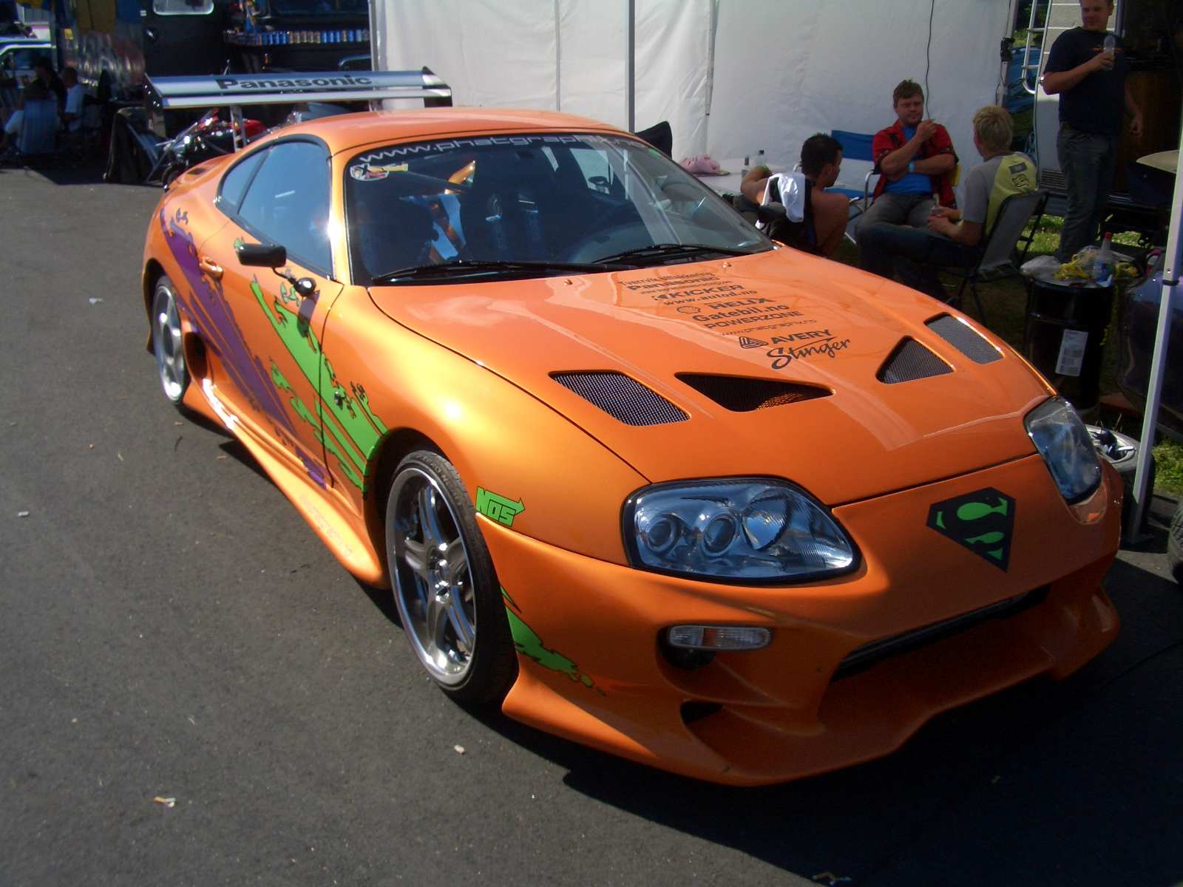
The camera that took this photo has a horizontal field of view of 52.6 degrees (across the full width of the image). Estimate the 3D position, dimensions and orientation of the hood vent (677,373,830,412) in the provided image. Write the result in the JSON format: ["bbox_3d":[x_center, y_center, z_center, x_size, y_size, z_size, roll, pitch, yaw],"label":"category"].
[{"bbox_3d":[0.369,-0.129,2.704,0.297,0.040,0.204,-15,40,-28],"label":"hood vent"}]

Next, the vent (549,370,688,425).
[{"bbox_3d":[0.054,-0.095,2.588,0.185,0.035,0.295,-11,33,-31],"label":"vent"}]

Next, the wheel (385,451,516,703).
[{"bbox_3d":[-0.285,0.293,2.866,0.240,0.625,0.625,-11,21,-30],"label":"wheel"}]

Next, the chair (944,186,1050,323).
[{"bbox_3d":[1.836,-0.793,5.809,0.540,0.850,0.480,15,23,38],"label":"chair"}]

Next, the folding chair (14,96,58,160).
[{"bbox_3d":[-6.821,-3.868,14.700,0.560,0.850,0.600,-6,19,-17],"label":"folding chair"}]

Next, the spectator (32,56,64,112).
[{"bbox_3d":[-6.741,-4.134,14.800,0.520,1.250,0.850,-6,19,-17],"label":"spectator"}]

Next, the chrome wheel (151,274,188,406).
[{"bbox_3d":[-1.647,-0.420,4.938,0.210,0.585,0.585,-11,21,-31],"label":"chrome wheel"}]

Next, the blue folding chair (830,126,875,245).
[{"bbox_3d":[1.466,-1.354,7.269,0.620,0.970,0.560,-15,23,-39],"label":"blue folding chair"}]

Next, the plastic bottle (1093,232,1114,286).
[{"bbox_3d":[2.164,-0.778,5.050,0.076,0.235,0.076,0,19,0],"label":"plastic bottle"}]

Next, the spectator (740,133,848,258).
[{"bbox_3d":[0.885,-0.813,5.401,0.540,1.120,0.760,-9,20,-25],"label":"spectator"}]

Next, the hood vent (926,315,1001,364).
[{"bbox_3d":[0.969,-0.273,3.131,0.130,0.035,0.323,3,30,-24],"label":"hood vent"}]

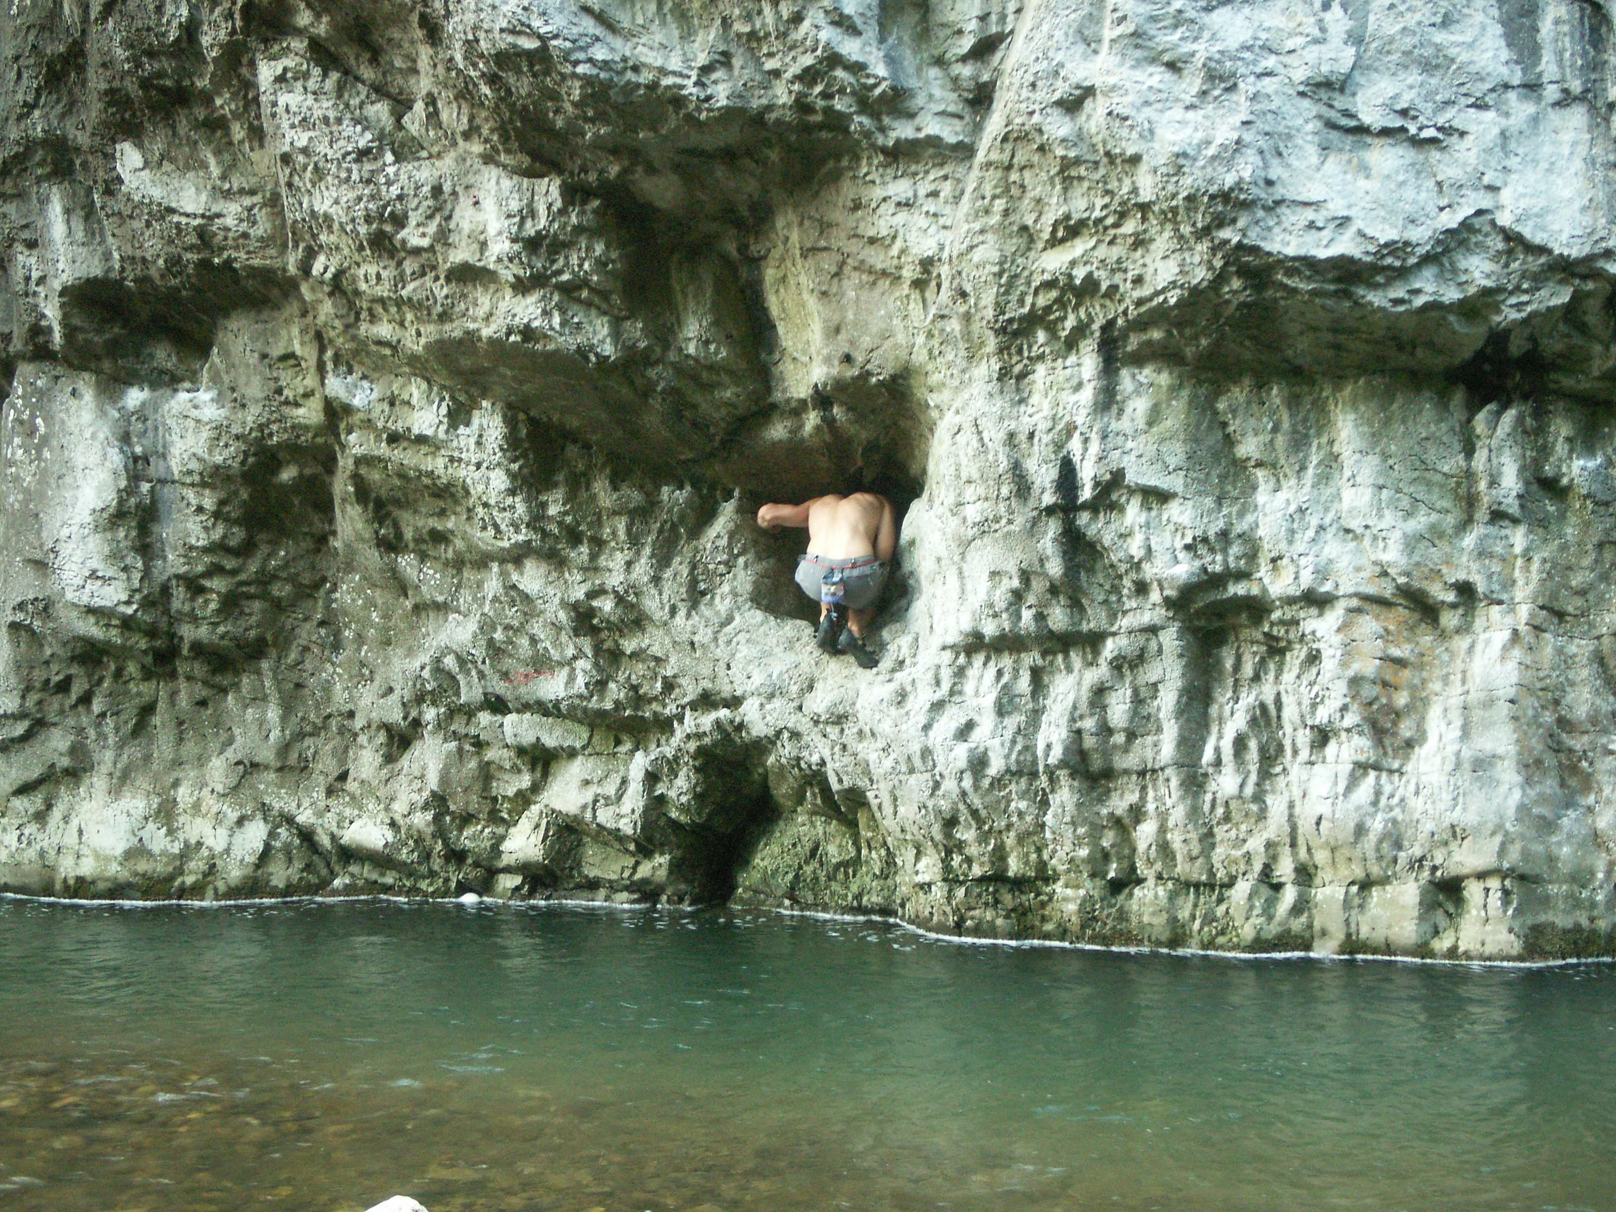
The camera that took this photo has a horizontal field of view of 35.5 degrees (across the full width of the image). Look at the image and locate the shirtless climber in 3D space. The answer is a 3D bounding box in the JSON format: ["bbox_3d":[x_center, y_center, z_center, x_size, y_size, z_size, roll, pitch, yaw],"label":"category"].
[{"bbox_3d":[0.092,-0.130,12.500,0.690,0.880,0.740,0,0,7],"label":"shirtless climber"}]

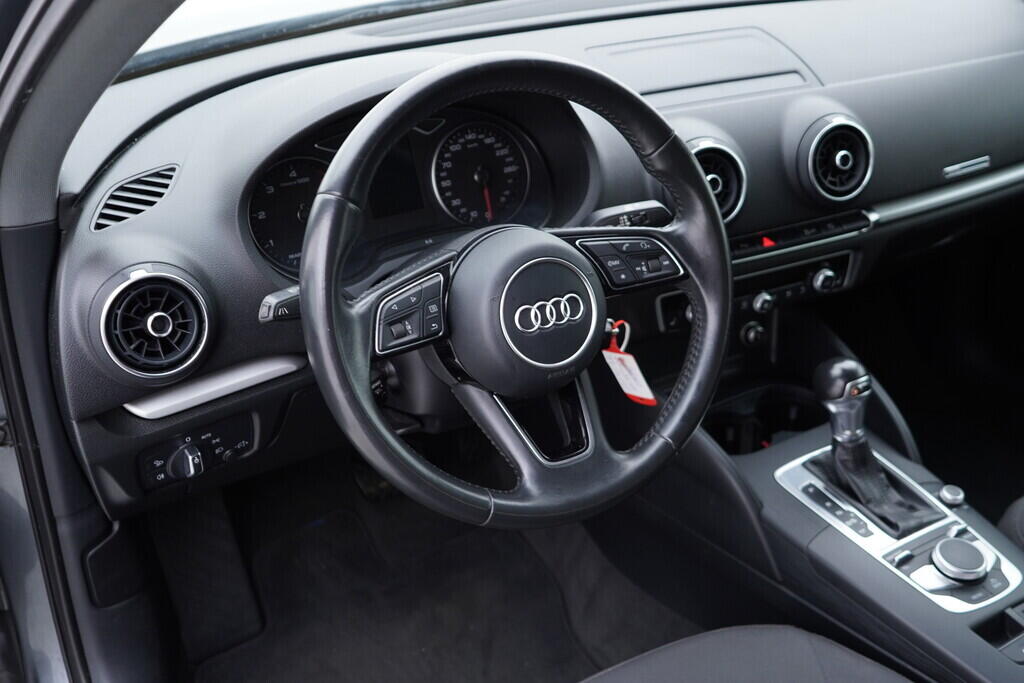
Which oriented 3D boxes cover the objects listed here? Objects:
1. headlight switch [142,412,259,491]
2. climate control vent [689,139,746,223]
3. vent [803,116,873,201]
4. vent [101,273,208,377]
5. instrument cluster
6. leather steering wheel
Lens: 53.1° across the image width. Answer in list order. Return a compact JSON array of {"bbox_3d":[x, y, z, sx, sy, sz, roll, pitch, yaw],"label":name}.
[{"bbox_3d":[-0.275,0.096,0.898,0.108,0.048,0.032,-19,31,-31],"label":"headlight switch"},{"bbox_3d":[0.197,-0.159,1.056,0.087,0.087,0.040,-12,14,-22],"label":"climate control vent"},{"bbox_3d":[0.355,-0.199,1.130,0.087,0.087,0.040,-12,14,-22],"label":"vent"},{"bbox_3d":[-0.289,-0.014,0.825,0.087,0.087,0.040,-19,16,-32],"label":"vent"},{"bbox_3d":[-0.099,-0.153,1.013,0.330,0.155,0.070,-14,10,-24],"label":"instrument cluster"},{"bbox_3d":[0.008,-0.039,0.823,0.370,0.370,0.090,-14,7,-24],"label":"leather steering wheel"}]

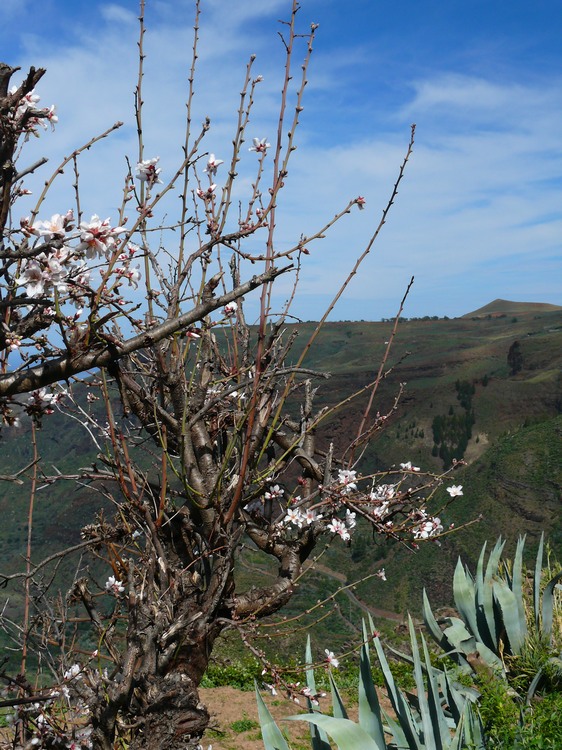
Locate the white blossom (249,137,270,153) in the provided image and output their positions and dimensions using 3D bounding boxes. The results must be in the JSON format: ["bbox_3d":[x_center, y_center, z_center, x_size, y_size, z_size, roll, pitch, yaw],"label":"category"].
[{"bbox_3d":[-0.041,-0.434,2.450,0.041,0.030,0.037,0,1,0],"label":"white blossom"}]

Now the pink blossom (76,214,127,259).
[{"bbox_3d":[-0.242,-0.186,1.750,0.066,0.058,0.050,0,1,3],"label":"pink blossom"}]

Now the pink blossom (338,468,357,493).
[{"bbox_3d":[0.134,0.215,2.650,0.040,0.048,0.038,0,1,6],"label":"pink blossom"}]

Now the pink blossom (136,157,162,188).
[{"bbox_3d":[-0.233,-0.358,2.300,0.045,0.056,0.043,0,1,17],"label":"pink blossom"}]

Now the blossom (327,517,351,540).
[{"bbox_3d":[0.115,0.307,2.600,0.047,0.047,0.036,0,1,0],"label":"blossom"}]

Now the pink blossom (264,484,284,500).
[{"bbox_3d":[-0.013,0.240,2.650,0.040,0.032,0.034,0,1,0],"label":"pink blossom"}]

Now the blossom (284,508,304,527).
[{"bbox_3d":[0.028,0.291,2.650,0.040,0.036,0.030,0,1,6],"label":"blossom"}]

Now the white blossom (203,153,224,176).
[{"bbox_3d":[-0.125,-0.397,2.450,0.037,0.044,0.036,0,1,-6],"label":"white blossom"}]

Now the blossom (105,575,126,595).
[{"bbox_3d":[-0.327,0.411,2.550,0.038,0.038,0.035,0,1,0],"label":"blossom"}]

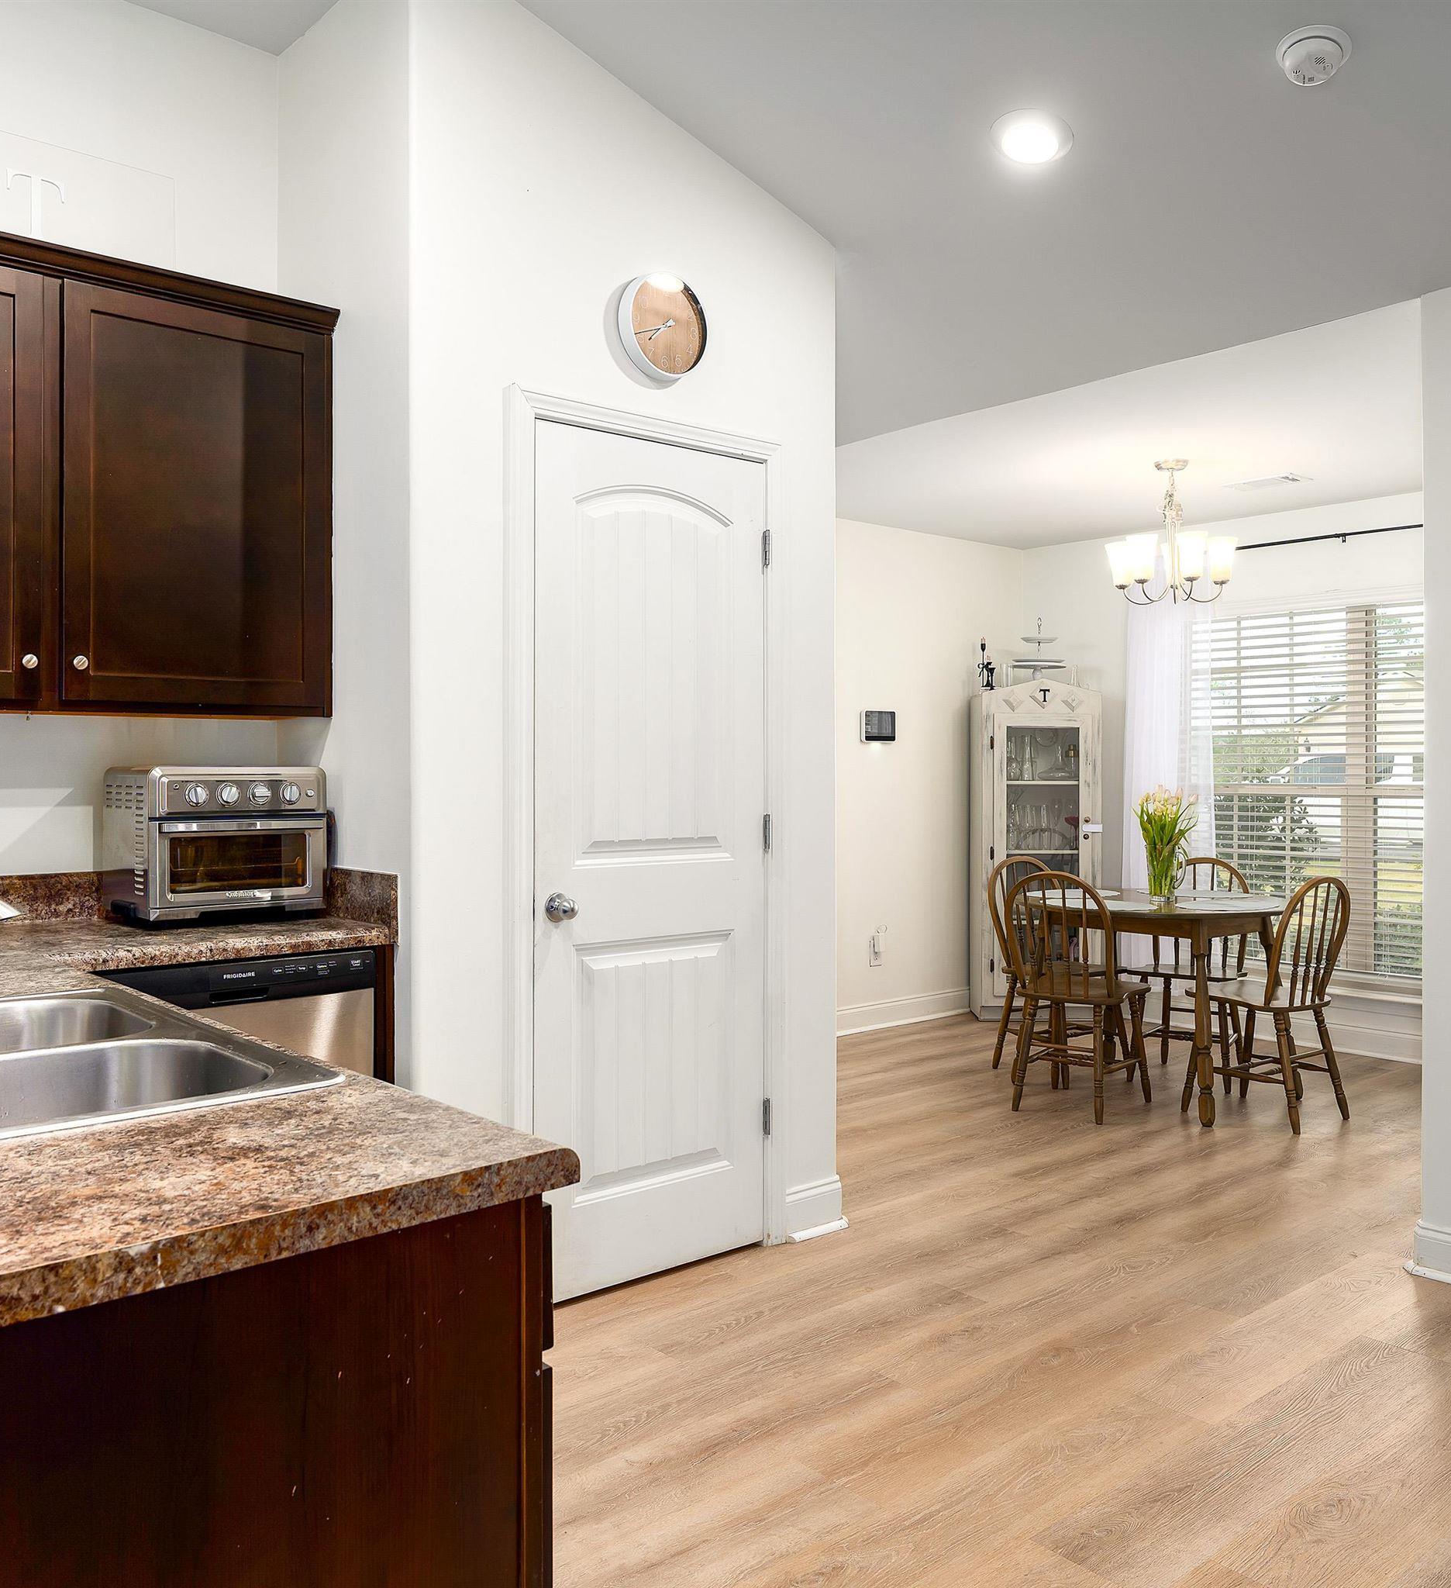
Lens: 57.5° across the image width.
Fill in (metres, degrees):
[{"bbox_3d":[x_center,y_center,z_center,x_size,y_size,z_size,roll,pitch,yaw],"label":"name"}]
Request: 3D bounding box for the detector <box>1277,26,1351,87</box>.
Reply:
[{"bbox_3d":[1.152,-1.436,2.595,0.140,0.045,0.140,20,-12,-39],"label":"detector"}]

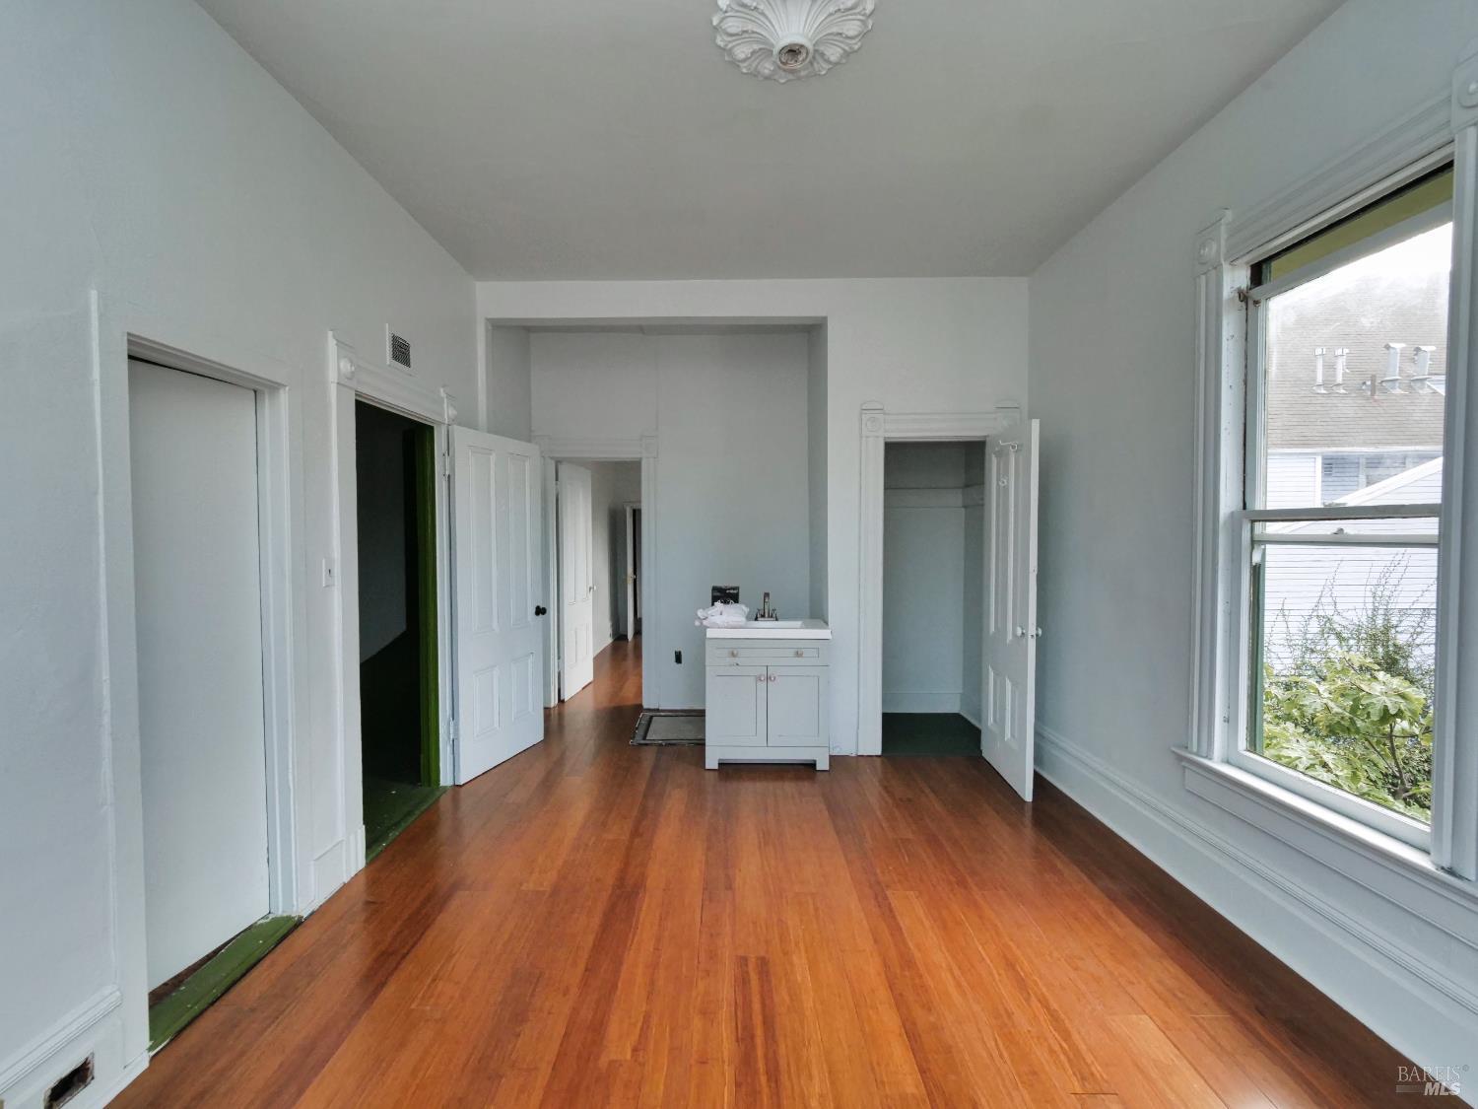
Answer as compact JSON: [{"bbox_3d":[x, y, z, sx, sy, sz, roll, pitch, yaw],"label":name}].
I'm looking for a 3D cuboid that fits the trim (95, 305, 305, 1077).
[{"bbox_3d":[-1.681,0.353,1.903,0.119,2.079,0.742,0,2,0],"label":"trim"}]

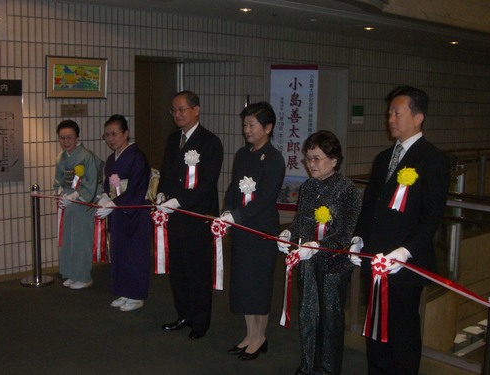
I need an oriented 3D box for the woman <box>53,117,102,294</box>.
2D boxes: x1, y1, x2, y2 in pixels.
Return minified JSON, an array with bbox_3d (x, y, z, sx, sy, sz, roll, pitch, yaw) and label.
[{"bbox_3d":[-1.485,0.148,5.950,0.460,1.480,0.450,7,9,42],"label":"woman"}]

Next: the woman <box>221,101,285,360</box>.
[{"bbox_3d":[0.040,0.275,4.260,0.470,1.600,0.480,-6,9,-42],"label":"woman"}]

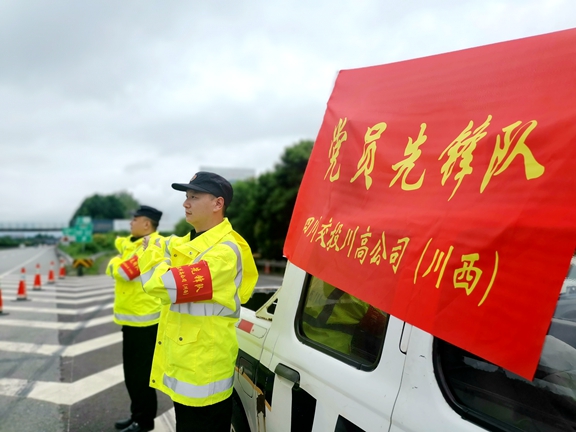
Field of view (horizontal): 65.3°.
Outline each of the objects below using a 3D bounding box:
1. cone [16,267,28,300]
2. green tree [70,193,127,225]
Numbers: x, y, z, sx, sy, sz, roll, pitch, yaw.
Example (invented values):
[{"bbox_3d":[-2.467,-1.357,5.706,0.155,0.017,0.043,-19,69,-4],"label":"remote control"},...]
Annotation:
[{"bbox_3d":[-6.884,1.776,11.650,0.350,0.820,0.350,2,-4,-30],"label":"cone"},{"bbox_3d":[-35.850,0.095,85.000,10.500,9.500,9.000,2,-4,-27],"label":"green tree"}]

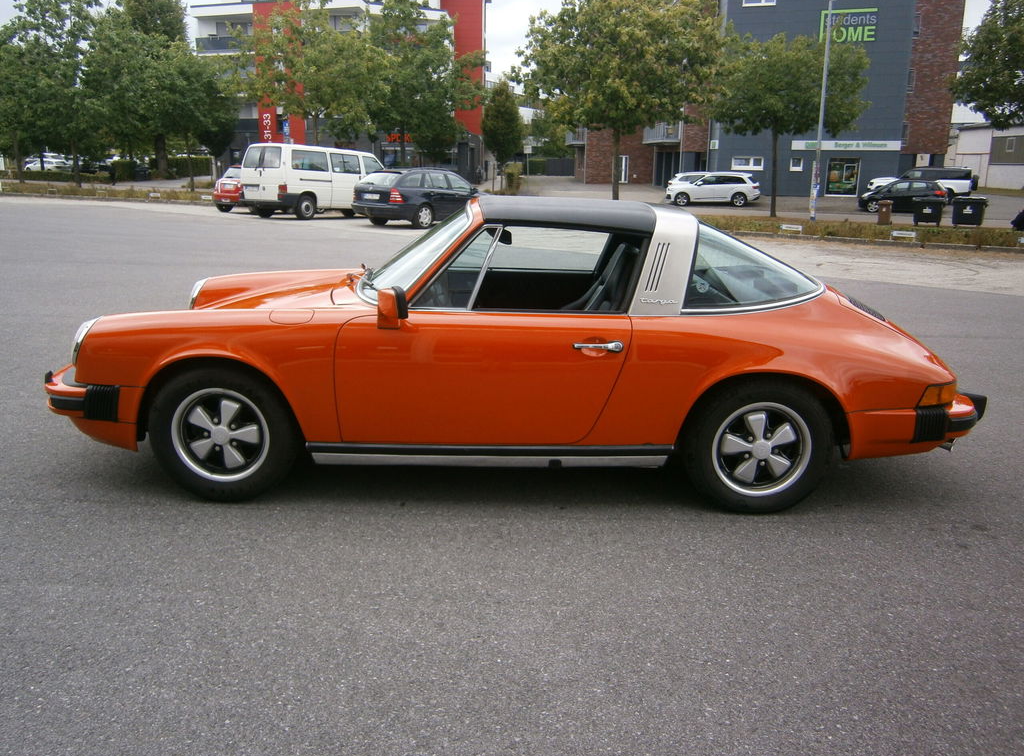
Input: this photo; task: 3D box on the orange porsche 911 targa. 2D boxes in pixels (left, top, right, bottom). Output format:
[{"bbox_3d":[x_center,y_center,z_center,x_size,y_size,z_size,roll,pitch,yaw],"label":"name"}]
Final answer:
[{"bbox_3d":[-0.059,-0.267,3.873,4.290,1.310,1.650,1,15,0],"label":"orange porsche 911 targa"}]

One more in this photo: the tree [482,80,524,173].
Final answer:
[{"bbox_3d":[-0.479,-13.361,43.000,2.300,6.200,2.300,1,15,0],"label":"tree"}]

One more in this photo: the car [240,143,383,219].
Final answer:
[{"bbox_3d":[-5.163,-5.579,21.864,1.840,1.940,4.780,13,19,36],"label":"car"}]

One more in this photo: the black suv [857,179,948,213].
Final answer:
[{"bbox_3d":[18.272,-8.550,36.000,4.000,1.530,1.720,9,17,26],"label":"black suv"}]

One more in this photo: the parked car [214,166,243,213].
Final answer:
[{"bbox_3d":[-7.832,-6.189,25.187,1.690,1.430,3.700,10,17,29],"label":"parked car"}]

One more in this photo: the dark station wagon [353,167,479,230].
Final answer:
[{"bbox_3d":[-2.305,-4.937,20.954,1.740,1.465,4.540,10,17,29],"label":"dark station wagon"}]

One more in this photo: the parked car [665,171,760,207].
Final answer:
[{"bbox_3d":[10.117,-9.627,39.200,5.060,1.740,1.970,3,15,6],"label":"parked car"}]

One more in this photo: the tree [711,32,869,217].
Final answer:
[{"bbox_3d":[11.355,-10.373,31.932,5.900,7.190,5.900,1,15,0],"label":"tree"}]

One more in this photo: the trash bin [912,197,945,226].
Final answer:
[{"bbox_3d":[15.683,-6.288,29.000,1.240,1.170,0.850,7,16,21],"label":"trash bin"}]

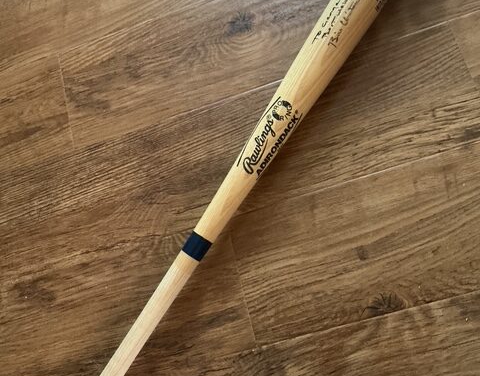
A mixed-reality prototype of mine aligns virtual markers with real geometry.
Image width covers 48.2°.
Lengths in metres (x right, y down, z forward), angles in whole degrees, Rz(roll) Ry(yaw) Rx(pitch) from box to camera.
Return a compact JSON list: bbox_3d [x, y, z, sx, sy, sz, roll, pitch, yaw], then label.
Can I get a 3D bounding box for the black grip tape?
[{"bbox_3d":[-0.052,0.070,0.647,0.028,0.028,0.027,32,85,19],"label":"black grip tape"}]

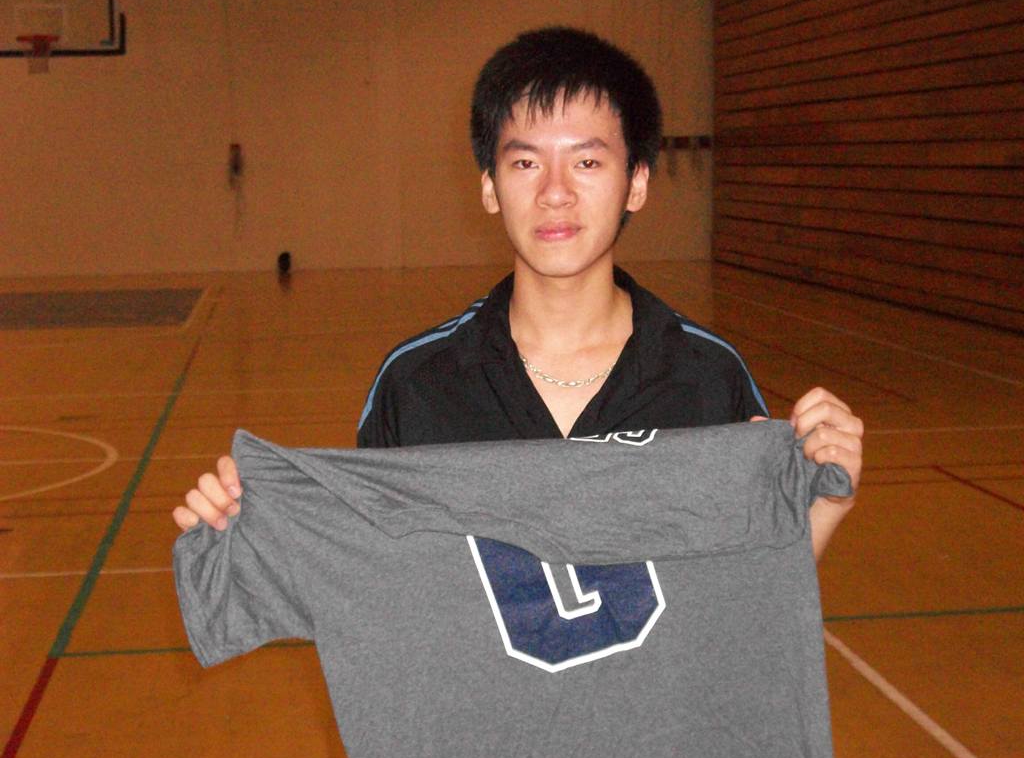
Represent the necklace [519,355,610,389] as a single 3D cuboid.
[{"bbox_3d":[0.061,-0.051,2.013,0.155,0.100,0.130,-1,7,2],"label":"necklace"}]

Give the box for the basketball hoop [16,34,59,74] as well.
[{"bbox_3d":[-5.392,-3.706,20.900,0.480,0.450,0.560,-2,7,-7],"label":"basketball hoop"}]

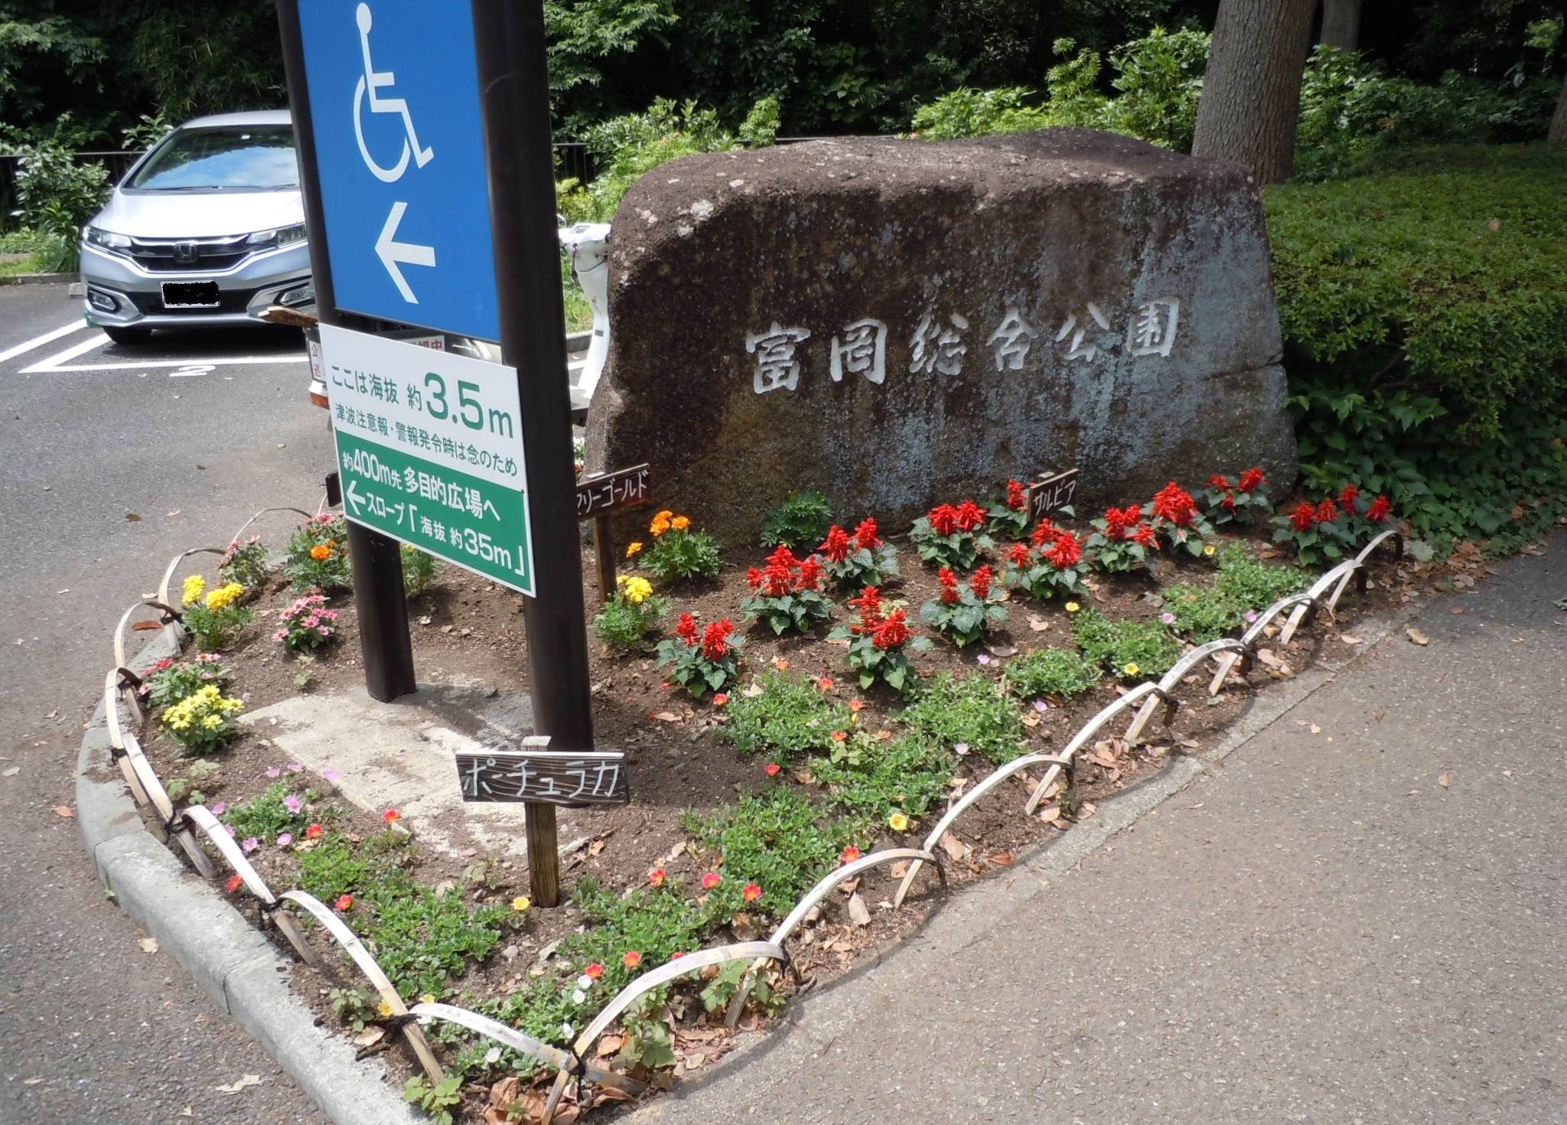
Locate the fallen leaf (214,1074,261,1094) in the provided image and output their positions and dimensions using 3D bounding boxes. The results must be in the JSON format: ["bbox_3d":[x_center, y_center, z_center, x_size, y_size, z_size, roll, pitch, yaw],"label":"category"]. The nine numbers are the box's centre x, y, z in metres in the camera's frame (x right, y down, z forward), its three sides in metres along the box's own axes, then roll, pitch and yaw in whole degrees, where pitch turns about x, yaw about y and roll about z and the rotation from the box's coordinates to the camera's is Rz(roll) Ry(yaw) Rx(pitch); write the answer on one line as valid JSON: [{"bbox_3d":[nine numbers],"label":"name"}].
[{"bbox_3d":[-0.892,0.854,2.077,0.070,0.012,0.037,-13,23,-32],"label":"fallen leaf"}]

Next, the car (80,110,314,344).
[{"bbox_3d":[-3.862,-2.624,9.621,1.695,1.525,3.990,-2,20,-5],"label":"car"}]

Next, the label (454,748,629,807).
[{"bbox_3d":[-0.422,0.379,2.241,0.298,0.097,0.018,-1,21,4],"label":"label"}]

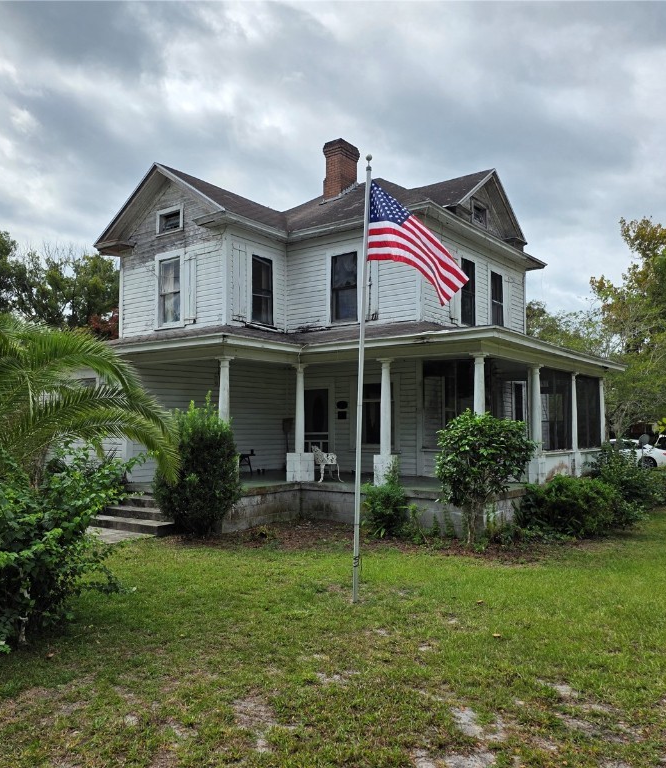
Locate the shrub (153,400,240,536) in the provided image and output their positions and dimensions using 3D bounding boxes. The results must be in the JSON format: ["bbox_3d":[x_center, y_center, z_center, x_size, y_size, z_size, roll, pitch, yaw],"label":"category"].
[{"bbox_3d":[-2.291,1.406,11.360,1.398,2.262,1.350,1,-4,-11],"label":"shrub"}]

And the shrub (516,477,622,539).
[{"bbox_3d":[4.094,2.055,11.720,1.779,0.986,1.500,-1,-4,19],"label":"shrub"}]

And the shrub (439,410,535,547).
[{"bbox_3d":[2.304,1.406,10.255,1.468,2.013,1.400,0,-4,13],"label":"shrub"}]

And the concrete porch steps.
[{"bbox_3d":[-3.440,2.272,12.375,2.100,0.630,1.100,-2,-5,37],"label":"concrete porch steps"}]

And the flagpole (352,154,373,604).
[{"bbox_3d":[0.303,-0.096,7.074,0.070,4.683,0.070,2,-4,0],"label":"flagpole"}]

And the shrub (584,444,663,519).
[{"bbox_3d":[6.185,2.025,14.434,1.705,1.477,1.600,-1,-4,23],"label":"shrub"}]

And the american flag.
[{"bbox_3d":[0.882,-1.475,7.143,1.060,1.343,0.400,0,-4,0],"label":"american flag"}]

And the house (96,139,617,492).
[{"bbox_3d":[0.415,-2.222,17.740,12.150,10.350,12.600,-2,-5,37],"label":"house"}]

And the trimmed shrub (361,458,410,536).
[{"bbox_3d":[0.869,1.869,11.280,0.801,1.262,0.800,0,-4,4],"label":"trimmed shrub"}]

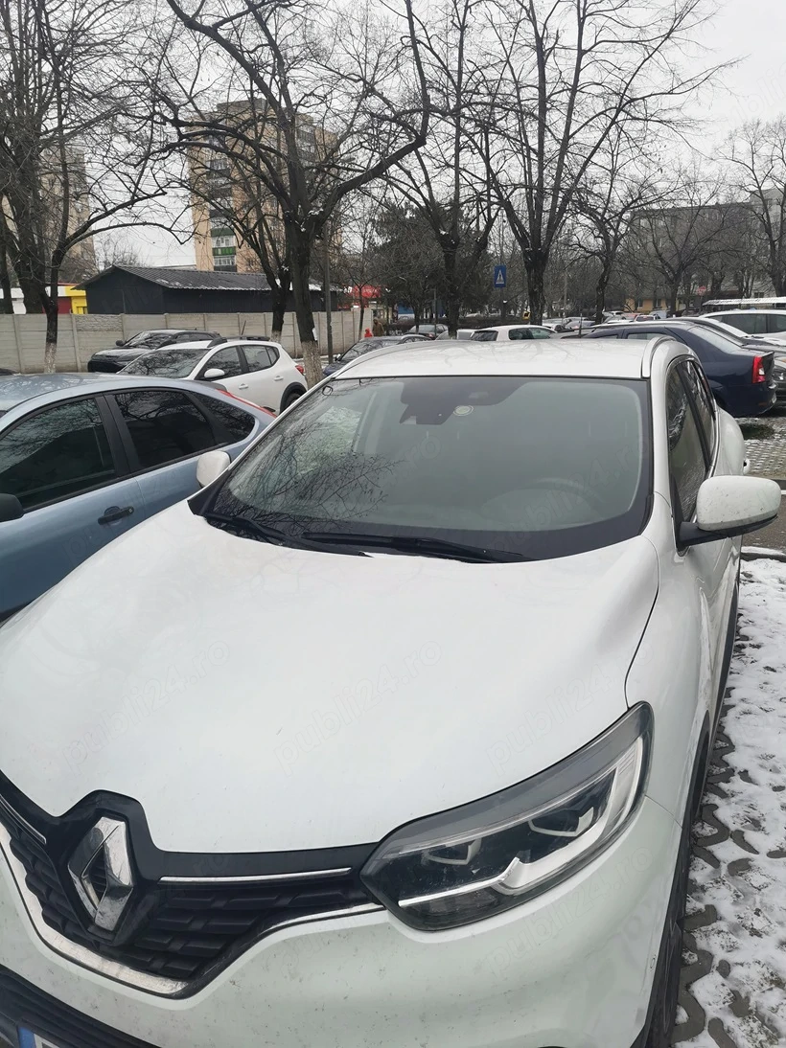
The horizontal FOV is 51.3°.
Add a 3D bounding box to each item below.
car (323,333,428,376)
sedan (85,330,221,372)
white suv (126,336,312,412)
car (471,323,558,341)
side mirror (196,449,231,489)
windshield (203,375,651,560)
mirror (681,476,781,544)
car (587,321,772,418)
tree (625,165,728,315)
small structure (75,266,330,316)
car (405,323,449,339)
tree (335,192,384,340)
[{"bbox_3d":[-0.203,-3.670,19.183,1.780,1.480,4.350,5,15,23],"label":"car"},{"bbox_3d":[-6.358,-4.680,22.915,1.860,1.650,4.400,5,15,24],"label":"sedan"},{"bbox_3d":[-3.151,-2.204,13.245,1.850,1.580,4.100,5,16,24],"label":"white suv"},{"bbox_3d":[4.219,-5.812,27.022,4.200,1.480,1.760,-12,18,-37],"label":"car"},{"bbox_3d":[-0.660,-0.207,3.143,0.220,0.180,0.150,5,15,24],"label":"side mirror"},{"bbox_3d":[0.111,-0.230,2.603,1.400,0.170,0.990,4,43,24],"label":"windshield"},{"bbox_3d":[0.973,-0.035,2.369,0.270,0.215,0.190,4,15,24],"label":"mirror"},{"bbox_3d":[3.636,-2.418,12.848,4.260,1.530,1.740,6,16,27],"label":"car"},{"bbox_3d":[16.528,-15.679,47.710,6.293,9.792,6.293,-1,14,0],"label":"tree"},{"bbox_3d":[-7.563,-9.455,37.148,4.708,3.729,13.283,5,15,24],"label":"small structure"},{"bbox_3d":[2.261,-8.799,39.046,1.780,1.460,4.450,6,16,28],"label":"car"},{"bbox_3d":[-1.376,-10.383,34.505,2.300,6.794,2.300,-2,14,0],"label":"tree"}]

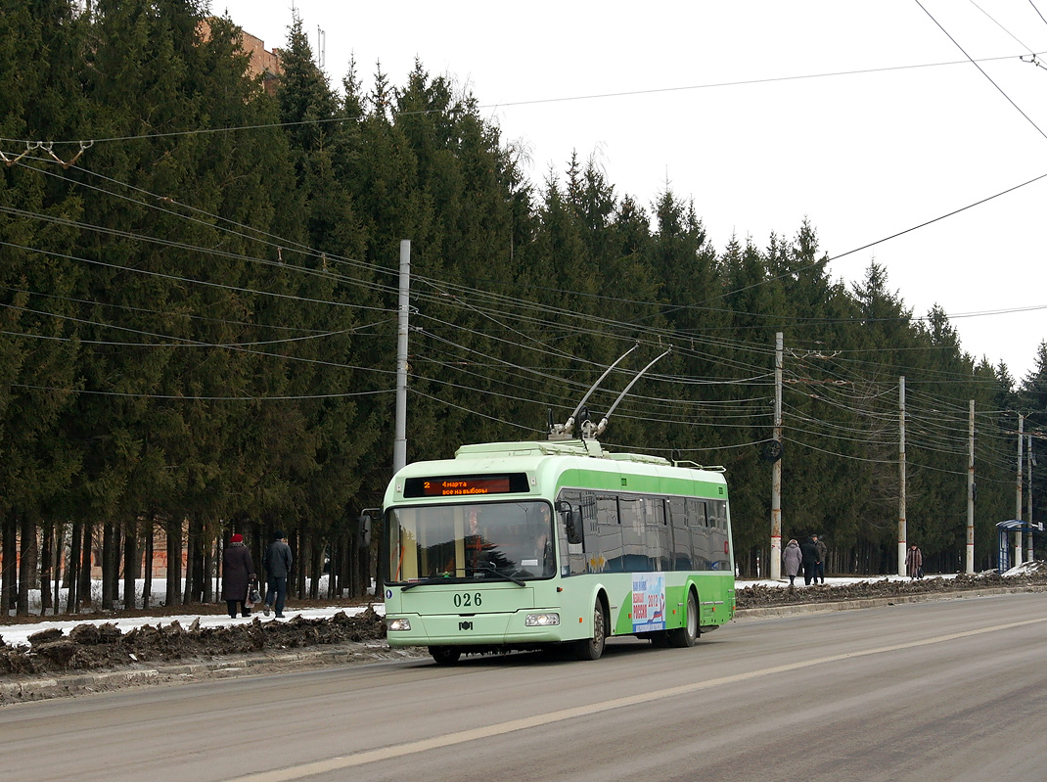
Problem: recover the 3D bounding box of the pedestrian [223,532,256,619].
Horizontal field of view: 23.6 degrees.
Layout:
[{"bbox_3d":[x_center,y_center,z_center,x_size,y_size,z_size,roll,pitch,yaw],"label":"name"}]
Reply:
[{"bbox_3d":[-5.482,3.582,48.500,0.600,1.640,0.450,-1,-4,19],"label":"pedestrian"}]

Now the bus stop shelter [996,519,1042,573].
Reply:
[{"bbox_3d":[24.900,7.858,126.000,2.000,2.750,4.000,-1,-4,19],"label":"bus stop shelter"}]

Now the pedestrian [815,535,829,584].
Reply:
[{"bbox_3d":[10.529,5.994,89.300,0.580,1.750,0.400,-1,-4,30],"label":"pedestrian"}]

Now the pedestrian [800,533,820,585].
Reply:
[{"bbox_3d":[10.078,5.965,88.300,0.640,1.750,0.420,0,-3,18],"label":"pedestrian"}]

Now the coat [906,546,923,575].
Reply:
[{"bbox_3d":[17.596,7.686,113.000,0.680,1.250,0.450,-1,-4,15],"label":"coat"}]

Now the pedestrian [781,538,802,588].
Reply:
[{"bbox_3d":[9.218,5.883,86.000,0.620,1.620,0.450,-1,-4,12],"label":"pedestrian"}]

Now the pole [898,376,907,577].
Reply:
[{"bbox_3d":[17.500,3.937,115.863,0.340,9.230,0.340,0,-3,20],"label":"pole"}]

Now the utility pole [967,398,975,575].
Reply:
[{"bbox_3d":[23.821,5.138,133.463,0.340,9.230,0.340,0,-3,20],"label":"utility pole"}]

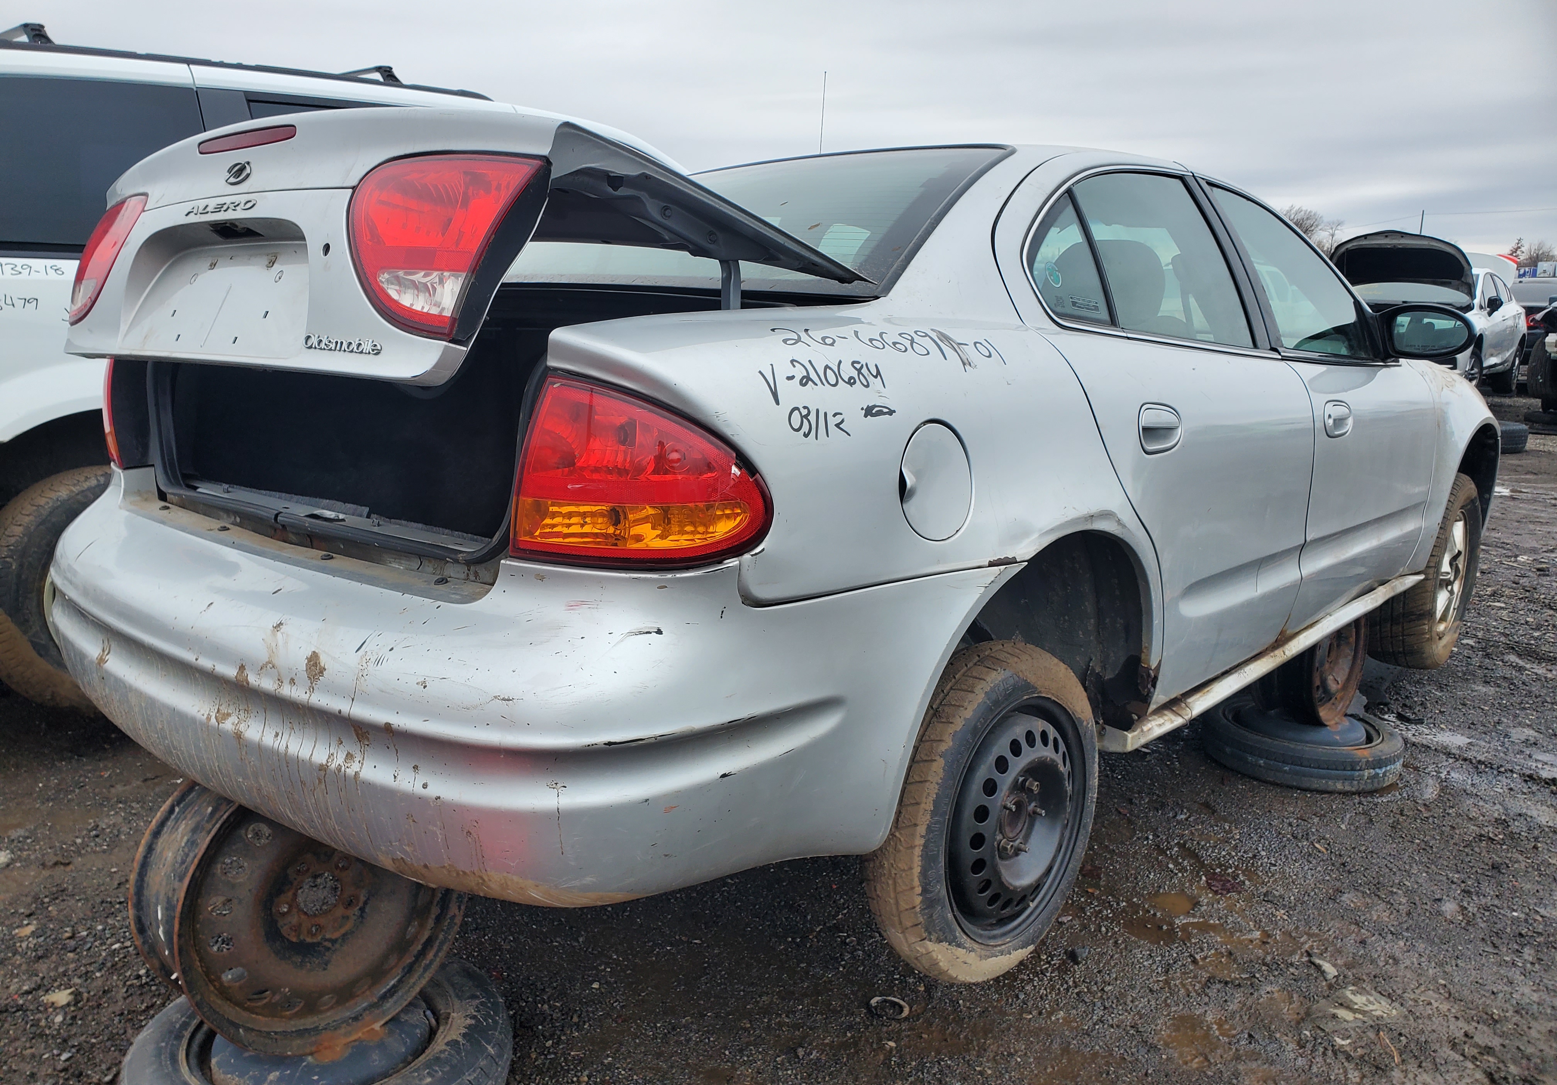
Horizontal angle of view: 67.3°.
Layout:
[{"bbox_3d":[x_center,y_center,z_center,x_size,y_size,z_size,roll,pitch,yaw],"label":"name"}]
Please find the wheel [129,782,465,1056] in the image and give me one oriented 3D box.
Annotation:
[{"bbox_3d":[-0.760,0.554,1.889,0.462,0.462,0.210,-11,10,-44],"label":"wheel"}]

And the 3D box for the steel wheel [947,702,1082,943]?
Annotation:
[{"bbox_3d":[0.359,0.481,2.128,0.190,0.443,0.443,9,14,43],"label":"steel wheel"}]

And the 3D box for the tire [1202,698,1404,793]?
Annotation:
[{"bbox_3d":[1.538,0.581,3.449,0.548,0.122,0.548,0,11,0],"label":"tire"}]

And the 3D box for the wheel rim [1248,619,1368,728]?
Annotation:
[{"bbox_3d":[1.572,0.304,3.466,0.190,0.430,0.430,9,14,44],"label":"wheel rim"}]

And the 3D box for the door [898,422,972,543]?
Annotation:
[{"bbox_3d":[0.202,-0.080,1.548,0.030,0.161,0.161,1,9,44],"label":"door"}]

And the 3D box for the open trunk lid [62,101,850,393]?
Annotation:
[{"bbox_3d":[-0.562,-0.427,1.883,1.280,0.367,0.702,10,7,41],"label":"open trunk lid"}]

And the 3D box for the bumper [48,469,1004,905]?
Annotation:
[{"bbox_3d":[-0.591,0.107,1.957,1.750,0.420,0.910,10,15,41],"label":"bumper"}]

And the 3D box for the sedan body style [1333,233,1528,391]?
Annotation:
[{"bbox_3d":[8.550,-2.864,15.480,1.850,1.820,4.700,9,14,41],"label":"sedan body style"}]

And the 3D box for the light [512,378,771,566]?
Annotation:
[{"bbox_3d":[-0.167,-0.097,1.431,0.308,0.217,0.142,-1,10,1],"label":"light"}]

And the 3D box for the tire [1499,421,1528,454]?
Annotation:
[{"bbox_3d":[6.526,-0.964,10.775,0.650,0.210,0.650,0,11,0],"label":"tire"}]

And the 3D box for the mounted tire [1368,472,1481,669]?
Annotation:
[{"bbox_3d":[2.194,0.068,3.921,0.220,0.639,0.639,7,13,37],"label":"mounted tire"}]

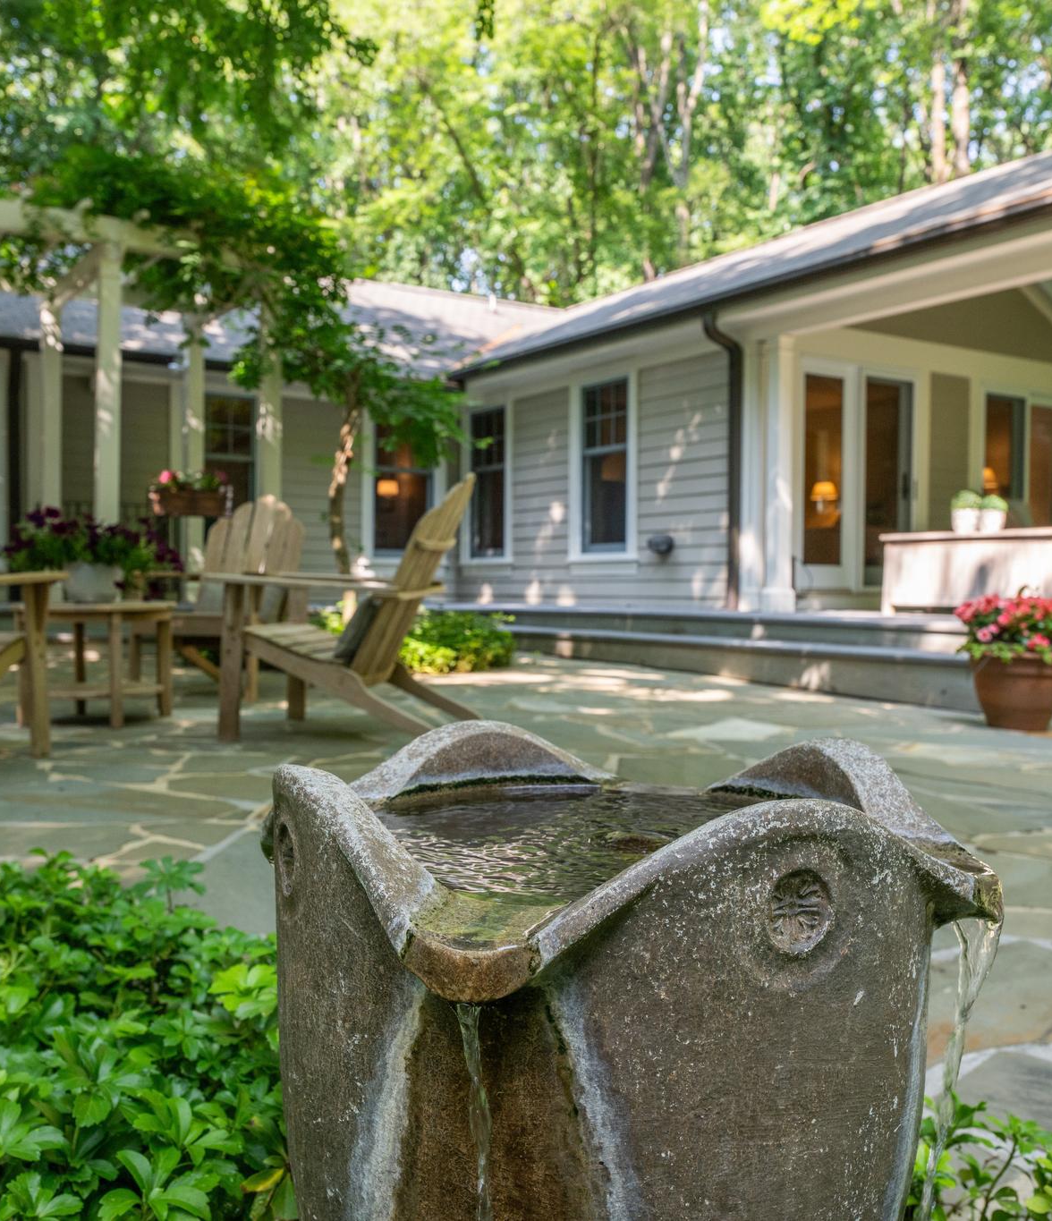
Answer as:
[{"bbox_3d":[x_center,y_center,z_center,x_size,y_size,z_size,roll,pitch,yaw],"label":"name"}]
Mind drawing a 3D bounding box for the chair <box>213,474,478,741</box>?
[{"bbox_3d":[-0.645,-0.022,4.676,0.943,0.998,0.710,1,1,13],"label":"chair"}]

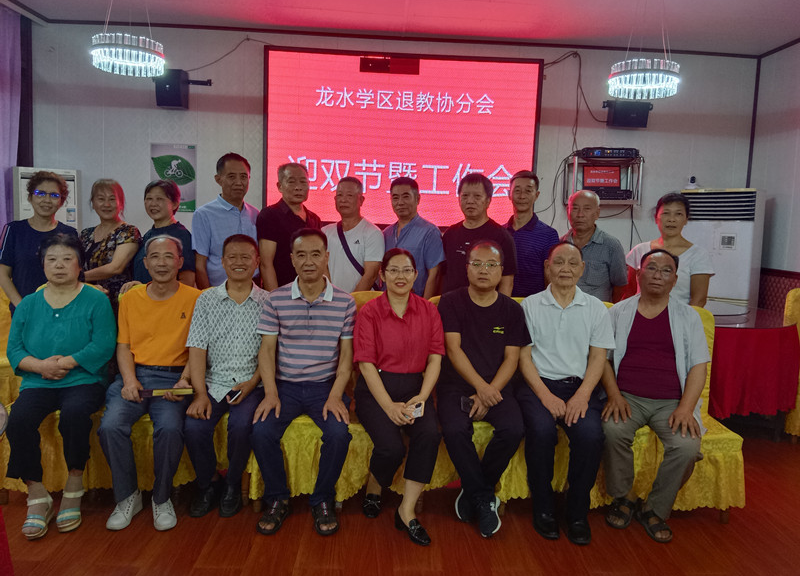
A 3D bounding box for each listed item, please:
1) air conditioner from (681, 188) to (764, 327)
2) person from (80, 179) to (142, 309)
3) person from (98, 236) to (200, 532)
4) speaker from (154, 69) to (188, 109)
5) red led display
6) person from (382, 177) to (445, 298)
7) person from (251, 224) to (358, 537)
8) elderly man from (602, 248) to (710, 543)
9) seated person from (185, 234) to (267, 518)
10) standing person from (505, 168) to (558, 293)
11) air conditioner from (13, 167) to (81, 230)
[{"bbox_3d":[2.637,0.058,5.022,0.550,1.710,0.380,7,8,36],"label":"air conditioner"},{"bbox_3d":[-1.631,0.148,3.405,0.420,1.530,0.360,2,6,-7],"label":"person"},{"bbox_3d":[-1.180,0.385,2.901,0.520,1.256,0.760,1,6,-13],"label":"person"},{"bbox_3d":[-1.861,-1.624,4.917,0.230,0.330,0.220,2,12,-6],"label":"speaker"},{"bbox_3d":[0.015,-1.270,5.267,2.403,1.500,0.090,2,6,-2],"label":"red led display"},{"bbox_3d":[0.029,0.180,3.508,0.470,1.636,0.330,5,6,22],"label":"person"},{"bbox_3d":[-0.423,0.386,2.725,0.500,1.300,0.660,2,6,-2],"label":"person"},{"bbox_3d":[1.240,0.454,2.992,0.530,1.294,0.760,5,6,22],"label":"elderly man"},{"bbox_3d":[-0.817,0.381,2.813,0.480,1.260,0.640,2,6,-2],"label":"seated person"},{"bbox_3d":[0.738,0.161,3.613,0.480,1.708,0.320,5,6,22],"label":"standing person"},{"bbox_3d":[-2.770,-0.108,4.760,0.480,1.660,0.310,-1,7,-30],"label":"air conditioner"}]

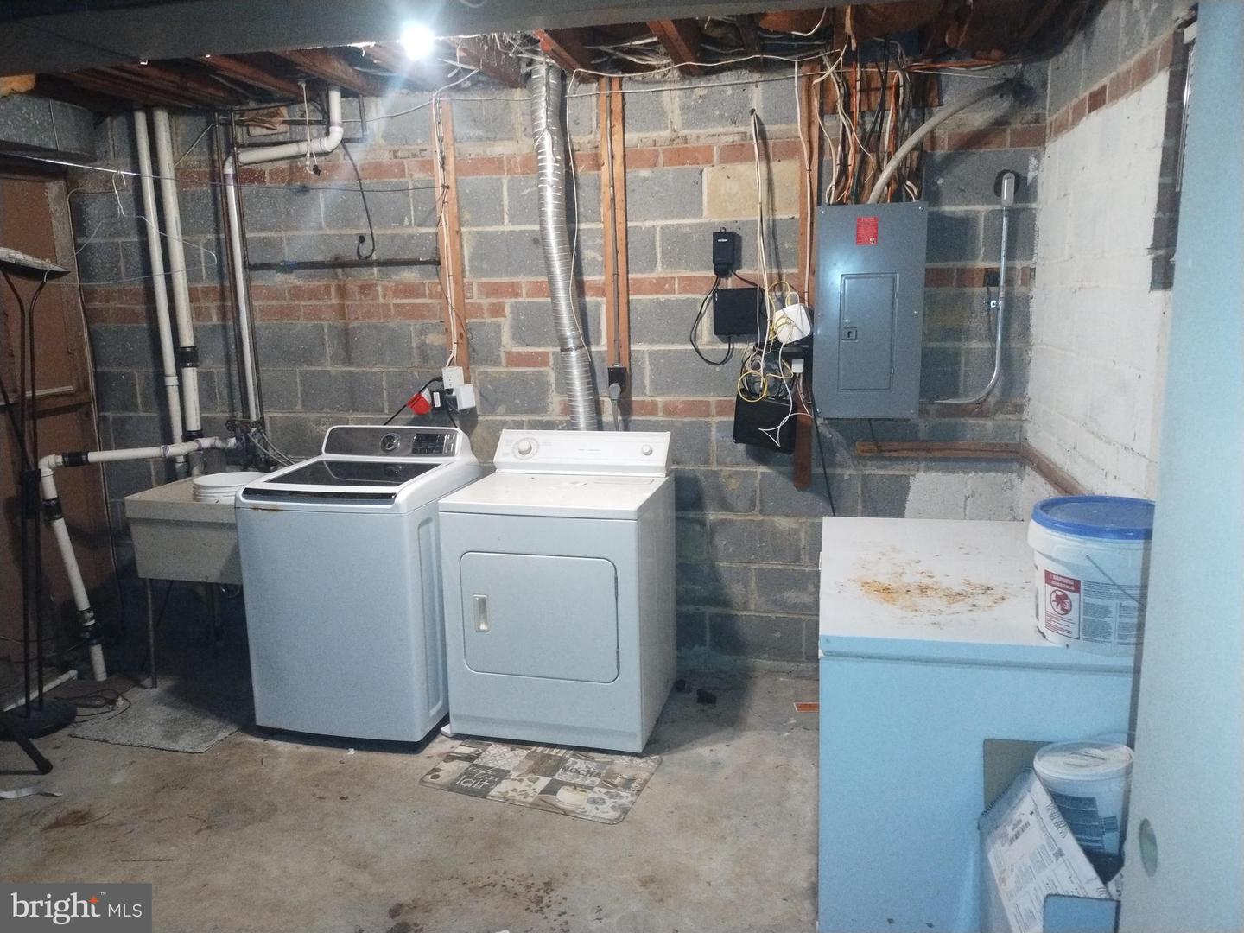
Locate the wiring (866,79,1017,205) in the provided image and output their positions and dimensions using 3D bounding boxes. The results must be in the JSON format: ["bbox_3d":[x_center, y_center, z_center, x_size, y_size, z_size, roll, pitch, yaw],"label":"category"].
[{"bbox_3d":[1.172,-1.197,3.311,0.525,0.445,0.110,1,10,11],"label":"wiring"}]

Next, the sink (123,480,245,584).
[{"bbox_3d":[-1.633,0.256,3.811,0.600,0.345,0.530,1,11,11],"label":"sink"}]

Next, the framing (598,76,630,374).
[{"bbox_3d":[-0.021,-0.943,3.635,0.092,1.198,0.042,1,10,11],"label":"framing"}]

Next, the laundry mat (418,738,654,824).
[{"bbox_3d":[-0.264,1.039,3.076,0.730,0.012,0.450,3,10,20],"label":"laundry mat"}]

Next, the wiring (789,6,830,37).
[{"bbox_3d":[0.610,-1.447,2.930,0.136,0.101,0.080,1,10,11],"label":"wiring"}]

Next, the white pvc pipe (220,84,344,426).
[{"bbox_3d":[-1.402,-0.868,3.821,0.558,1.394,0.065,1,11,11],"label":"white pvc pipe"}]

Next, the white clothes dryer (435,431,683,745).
[{"bbox_3d":[-0.208,0.430,3.471,0.726,1.075,0.670,2,10,14],"label":"white clothes dryer"}]

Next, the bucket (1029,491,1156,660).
[{"bbox_3d":[1.014,0.225,1.873,0.310,0.275,0.310,1,10,11],"label":"bucket"}]

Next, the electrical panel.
[{"bbox_3d":[0.951,-0.594,3.478,0.400,0.805,0.100,1,10,11],"label":"electrical panel"}]

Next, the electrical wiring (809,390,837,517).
[{"bbox_3d":[0.807,-0.052,3.602,0.110,0.515,0.060,1,10,11],"label":"electrical wiring"}]

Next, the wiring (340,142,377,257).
[{"bbox_3d":[-1.116,-1.117,3.795,0.132,0.480,0.090,1,10,11],"label":"wiring"}]

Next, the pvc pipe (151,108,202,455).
[{"bbox_3d":[-1.940,-0.784,3.940,0.072,1.491,0.072,1,10,11],"label":"pvc pipe"}]

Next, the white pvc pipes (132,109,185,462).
[{"bbox_3d":[-2.110,-0.796,4.105,0.055,1.574,0.055,1,12,11],"label":"white pvc pipes"}]

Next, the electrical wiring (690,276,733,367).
[{"bbox_3d":[0.360,-0.586,3.615,0.177,0.361,0.045,1,10,11],"label":"electrical wiring"}]

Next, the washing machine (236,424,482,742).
[{"bbox_3d":[-0.987,0.415,3.563,0.690,1.100,0.710,1,11,13],"label":"washing machine"}]

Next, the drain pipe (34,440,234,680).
[{"bbox_3d":[-2.027,0.403,3.919,0.760,1.030,0.200,-4,10,-15],"label":"drain pipe"}]

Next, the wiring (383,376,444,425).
[{"bbox_3d":[-0.900,-0.285,3.869,0.253,0.213,0.110,1,10,11],"label":"wiring"}]

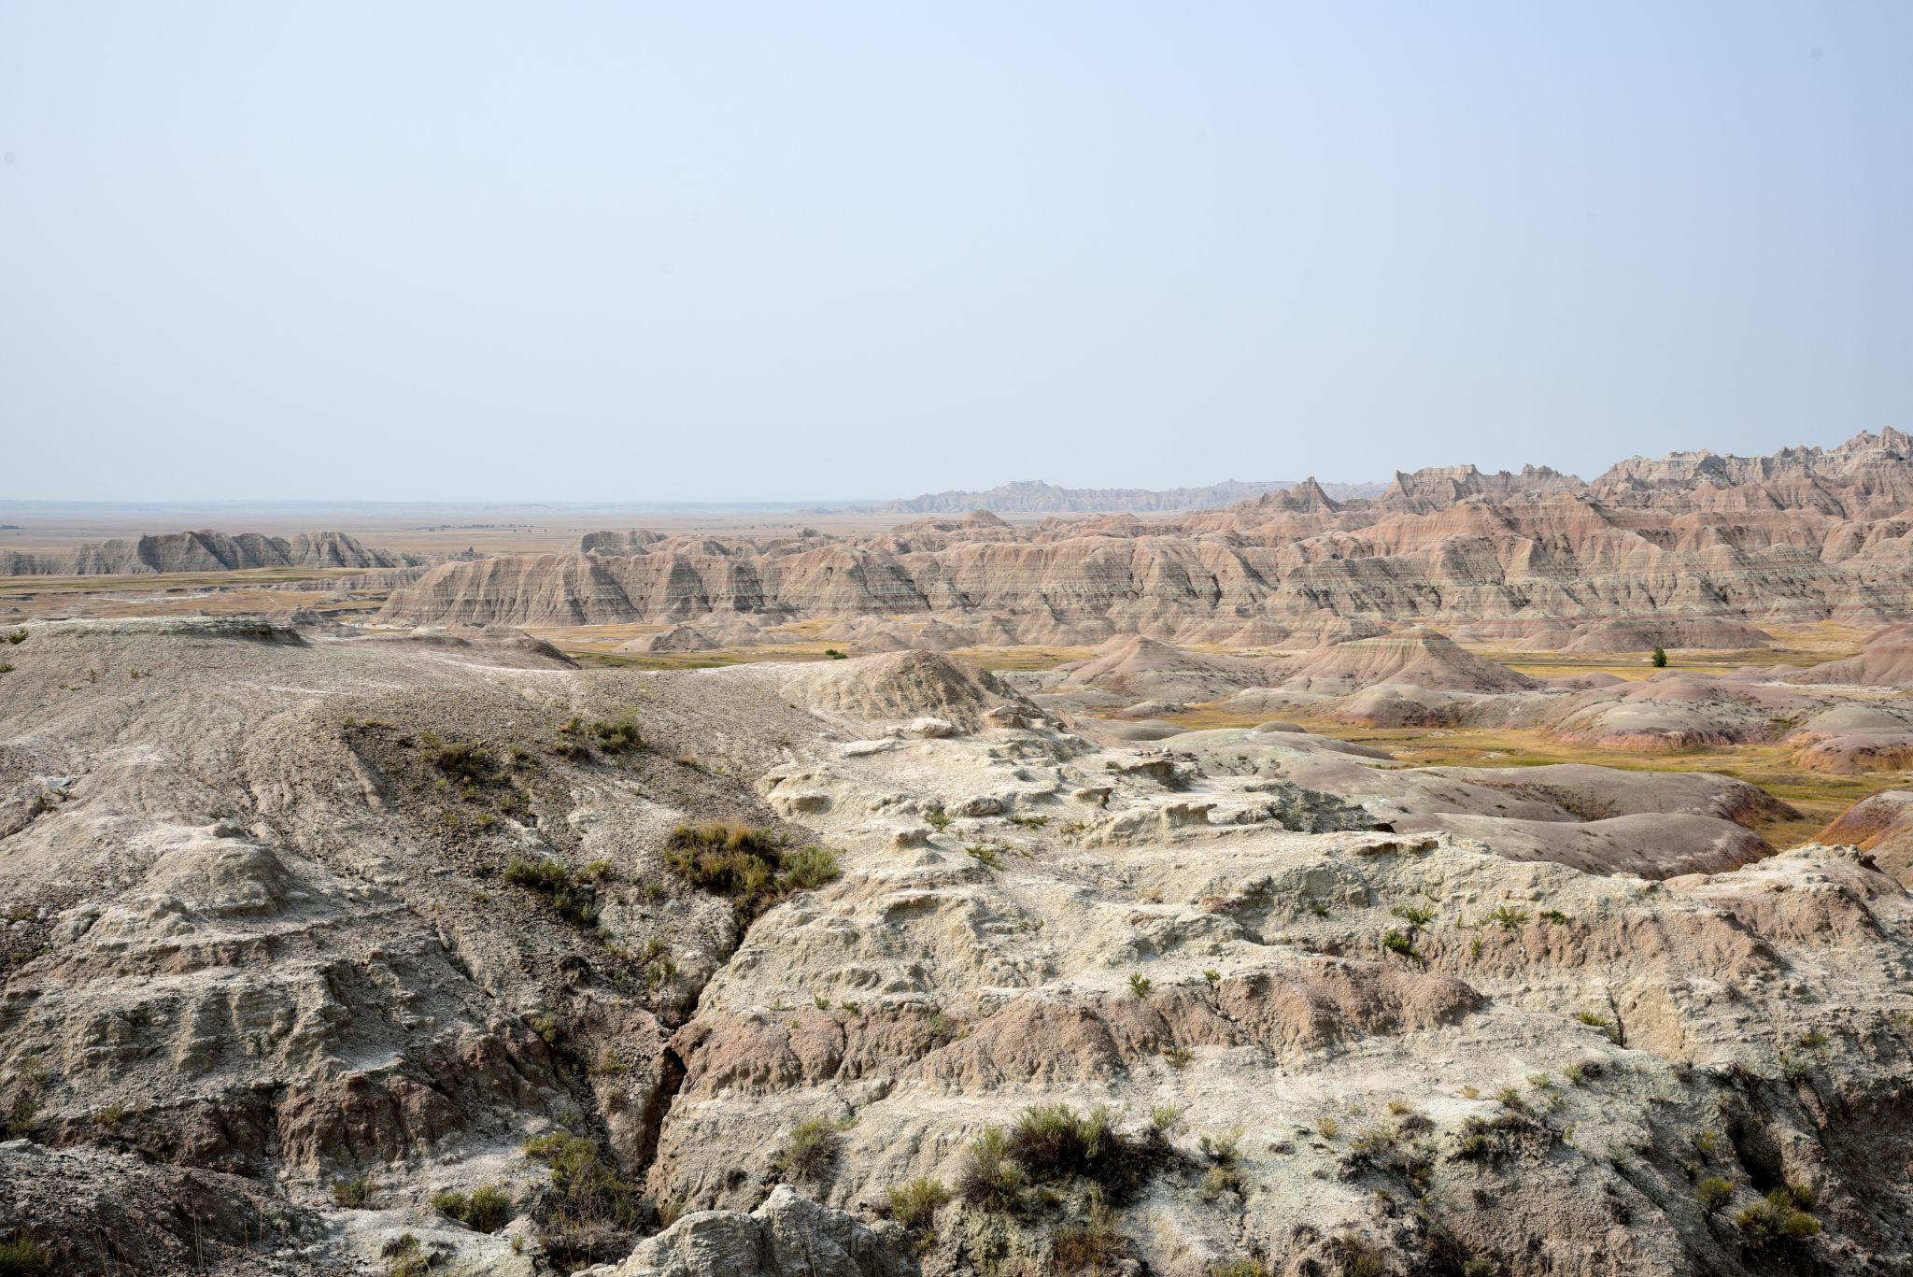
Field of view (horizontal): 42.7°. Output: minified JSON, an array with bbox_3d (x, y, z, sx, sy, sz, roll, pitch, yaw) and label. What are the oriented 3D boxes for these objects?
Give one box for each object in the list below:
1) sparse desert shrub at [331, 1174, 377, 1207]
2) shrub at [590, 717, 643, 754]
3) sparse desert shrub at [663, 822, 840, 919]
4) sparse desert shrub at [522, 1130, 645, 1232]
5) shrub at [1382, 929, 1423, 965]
[{"bbox_3d":[-5.296,4.857,21.500,0.407,0.232,0.346,0,3,0],"label":"sparse desert shrub"},{"bbox_3d":[-5.006,1.431,36.000,0.792,0.500,0.700,0,3,0],"label":"shrub"},{"bbox_3d":[-2.353,2.653,28.000,2.020,0.970,1.300,0,3,0],"label":"sparse desert shrub"},{"bbox_3d":[-3.203,4.661,21.000,1.053,0.746,0.895,0,3,0],"label":"sparse desert shrub"},{"bbox_3d":[4.463,3.086,24.500,0.404,0.350,0.360,0,3,0],"label":"shrub"}]

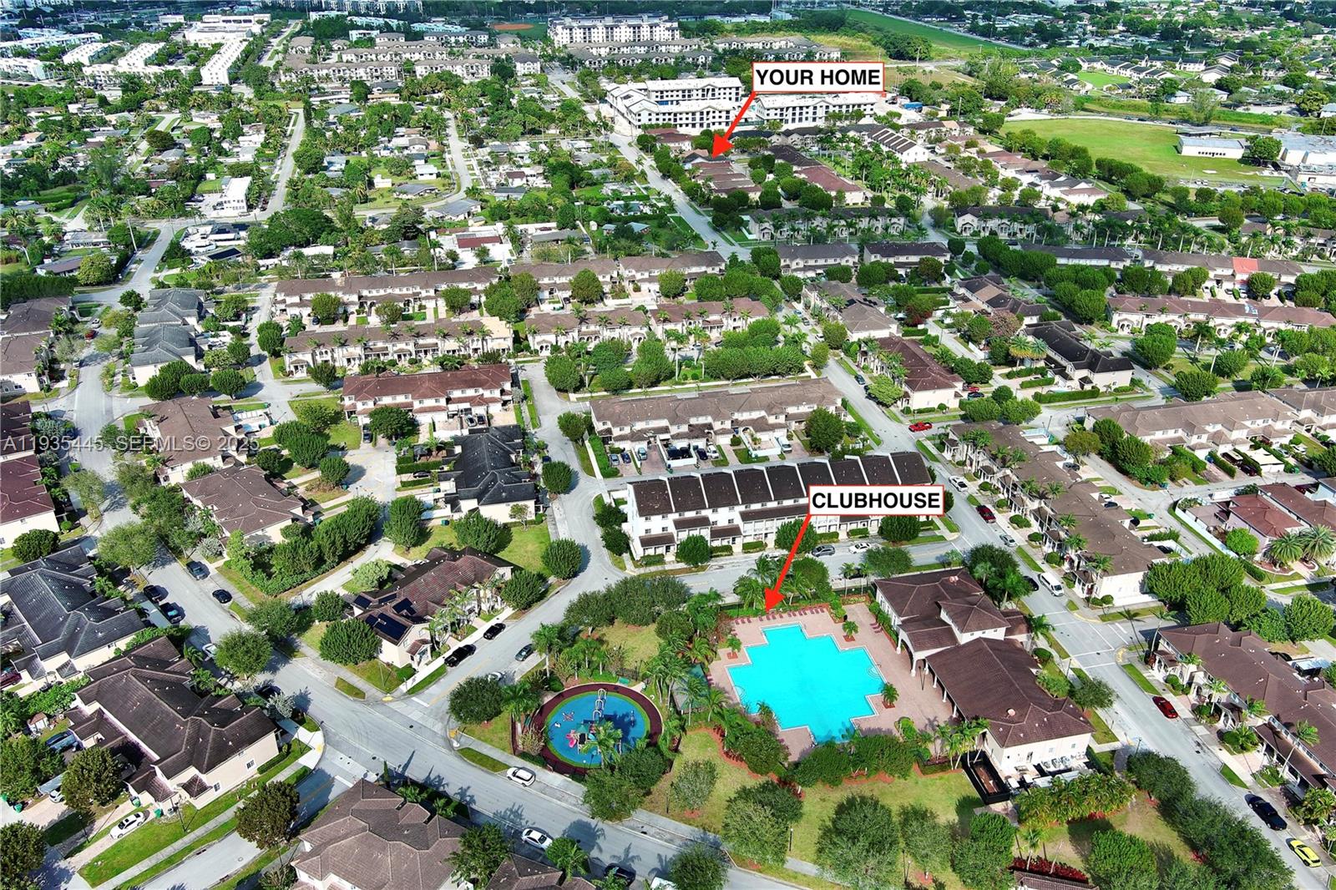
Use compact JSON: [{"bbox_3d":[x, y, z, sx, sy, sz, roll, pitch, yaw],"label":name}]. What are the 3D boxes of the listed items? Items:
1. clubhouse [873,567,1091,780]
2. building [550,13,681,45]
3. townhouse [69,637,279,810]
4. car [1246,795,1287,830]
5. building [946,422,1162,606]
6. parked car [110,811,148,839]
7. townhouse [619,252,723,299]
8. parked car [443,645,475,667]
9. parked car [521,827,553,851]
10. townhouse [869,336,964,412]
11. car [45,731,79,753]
[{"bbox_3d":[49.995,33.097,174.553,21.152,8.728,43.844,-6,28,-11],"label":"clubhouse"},{"bbox_3d":[-44.010,-340.730,885.680,103.000,18.000,52.000,-6,28,-11],"label":"building"},{"bbox_3d":[-79.853,42.638,169.463,37.600,8.800,20.000,21,34,35],"label":"townhouse"},{"bbox_3d":[86.488,52.926,155.164,2.000,1.850,5.750,-6,28,-10],"label":"car"},{"bbox_3d":[76.970,10.350,215.560,19.000,8.000,60.200,-6,28,-11],"label":"building"},{"bbox_3d":[-74.250,51.961,147.482,1.820,1.450,4.700,22,35,36],"label":"parked car"},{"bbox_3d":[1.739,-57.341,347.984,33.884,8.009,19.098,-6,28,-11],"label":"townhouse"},{"bbox_3d":[-36.353,36.696,187.814,2.000,1.850,5.600,17,32,30],"label":"parked car"},{"bbox_3d":[-17.320,52.060,142.530,4.750,1.450,1.850,12,30,23],"label":"parked car"},{"bbox_3d":[62.757,-19.746,275.870,18.995,8.009,34.705,-6,28,-11],"label":"townhouse"},{"bbox_3d":[-89.410,43.820,158.800,1.900,1.600,4.600,19,33,33],"label":"car"}]

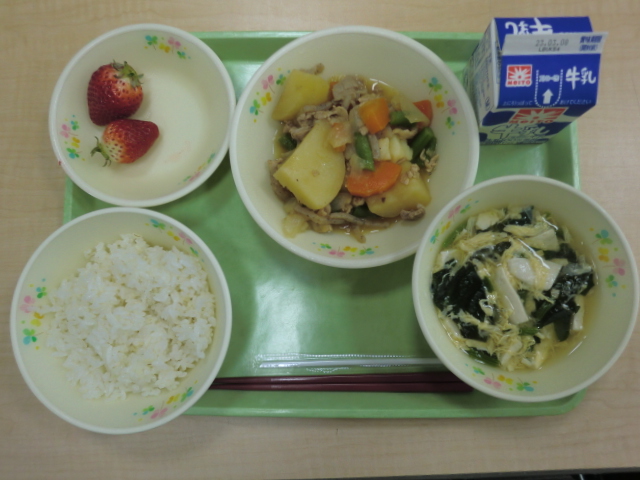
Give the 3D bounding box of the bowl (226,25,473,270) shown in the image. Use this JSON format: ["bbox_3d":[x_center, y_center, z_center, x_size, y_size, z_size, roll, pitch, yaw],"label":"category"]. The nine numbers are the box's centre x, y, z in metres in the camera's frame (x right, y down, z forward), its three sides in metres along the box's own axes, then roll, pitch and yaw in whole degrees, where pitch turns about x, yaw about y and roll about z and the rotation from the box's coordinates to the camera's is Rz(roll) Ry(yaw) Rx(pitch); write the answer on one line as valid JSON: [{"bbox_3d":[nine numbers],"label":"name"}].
[{"bbox_3d":[0.022,-0.058,0.332,0.157,0.058,0.157,0,84,2],"label":"bowl"}]

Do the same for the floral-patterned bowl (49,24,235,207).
[{"bbox_3d":[-0.120,-0.084,0.347,0.129,0.042,0.129,0,84,2],"label":"floral-patterned bowl"}]

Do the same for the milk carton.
[{"bbox_3d":[0.135,-0.104,0.313,0.057,0.098,0.056,-1,84,2],"label":"milk carton"}]

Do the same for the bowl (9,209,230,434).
[{"bbox_3d":[-0.122,0.051,0.325,0.138,0.059,0.138,-1,84,2],"label":"bowl"}]

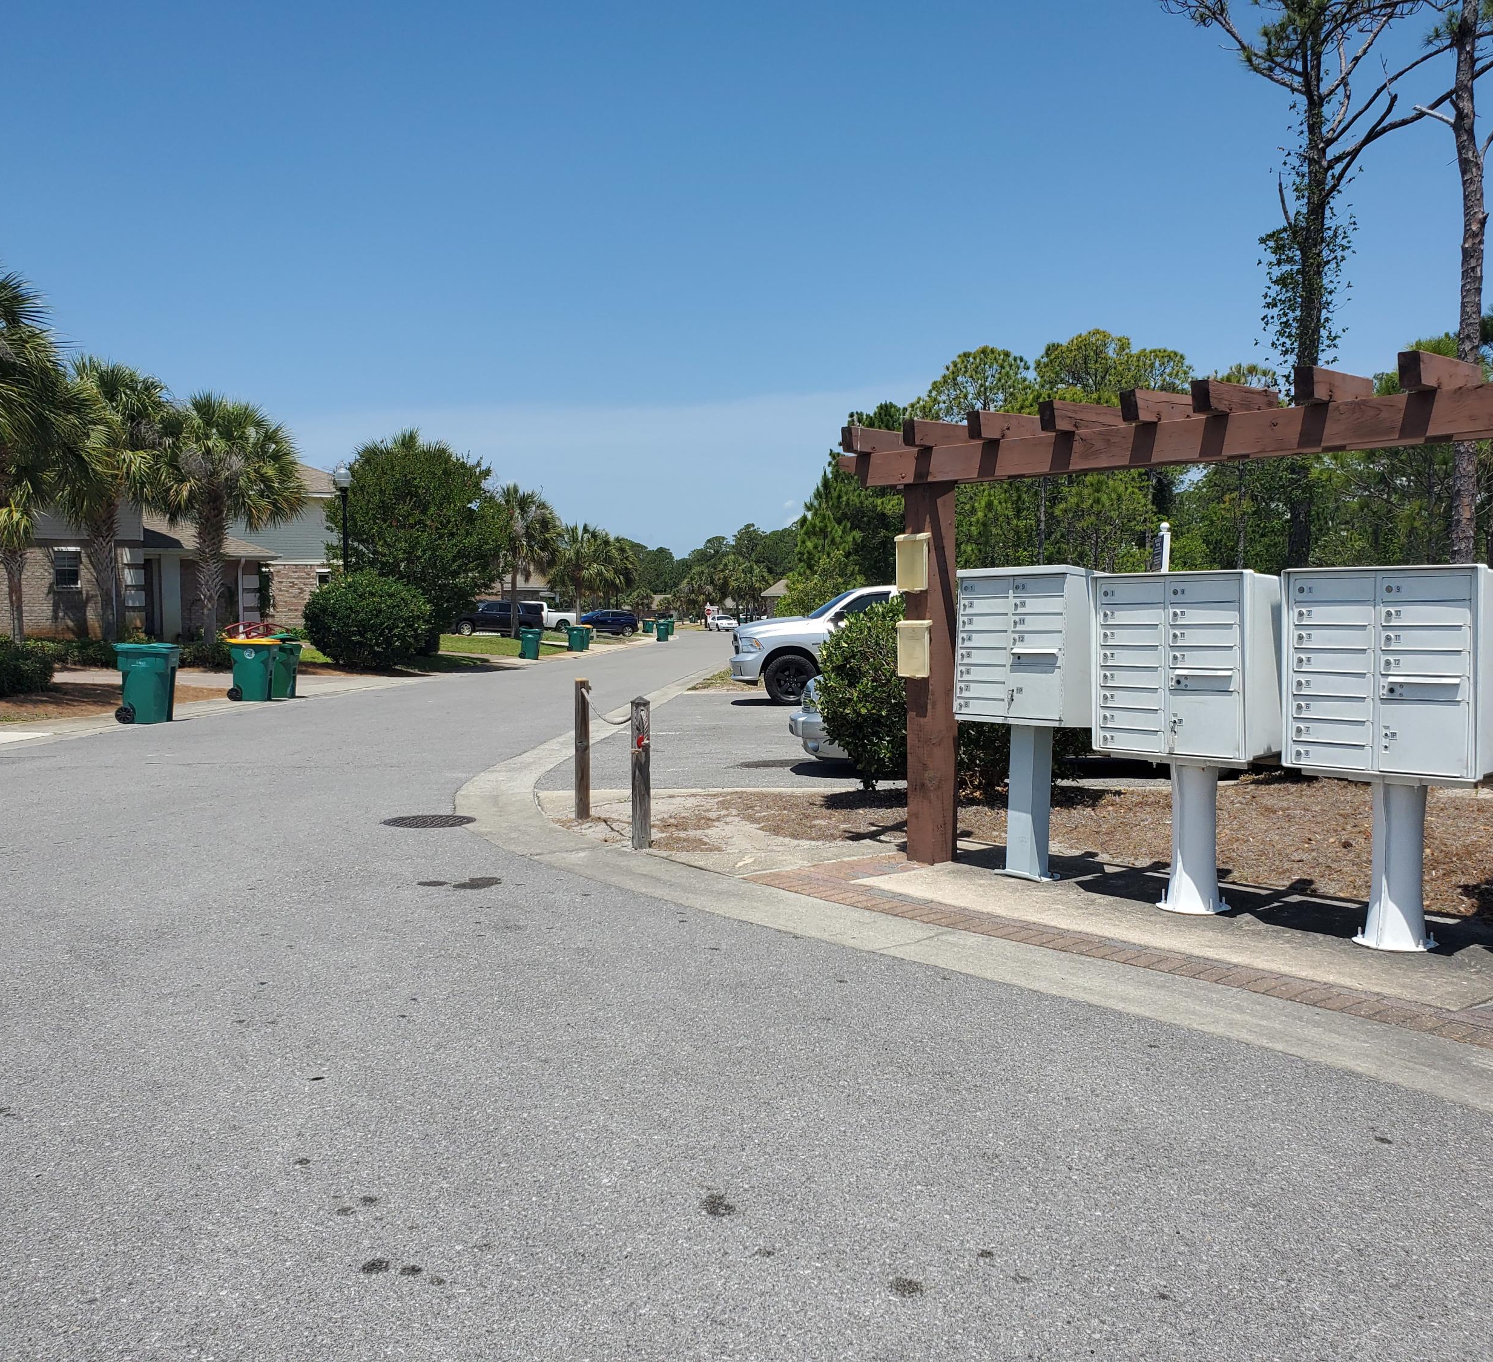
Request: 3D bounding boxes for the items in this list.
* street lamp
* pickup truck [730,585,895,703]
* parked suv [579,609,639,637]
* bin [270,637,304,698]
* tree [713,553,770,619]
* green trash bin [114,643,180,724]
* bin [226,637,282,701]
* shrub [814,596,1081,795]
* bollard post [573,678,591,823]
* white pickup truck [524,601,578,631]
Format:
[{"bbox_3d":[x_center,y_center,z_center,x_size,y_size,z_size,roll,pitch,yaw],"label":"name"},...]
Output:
[{"bbox_3d":[-10.544,-3.073,35.883,0.430,5.200,0.430,-1,3,0],"label":"street lamp"},{"bbox_3d":[2.557,-0.667,23.531,5.820,1.930,2.030,-1,3,-5],"label":"pickup truck"},{"bbox_3d":[-9.200,-3.790,90.000,4.500,1.690,1.850,0,3,2],"label":"parked suv"},{"bbox_3d":[-8.771,-0.272,25.514,0.880,1.130,0.720,-1,3,-8],"label":"bin"},{"bbox_3d":[-0.500,-7.900,120.000,4.800,6.900,4.800,0,3,0],"label":"tree"},{"bbox_3d":[-8.410,0.040,19.100,0.820,1.120,0.690,0,3,-12],"label":"green trash bin"},{"bbox_3d":[-8.951,-0.232,24.765,0.880,1.130,0.720,-1,3,-8],"label":"bin"},{"bbox_3d":[1.633,0.094,11.020,2.050,1.560,1.600,-1,3,0],"label":"shrub"},{"bbox_3d":[-1.167,0.476,9.687,0.110,1.020,0.110,-1,3,0],"label":"bollard post"},{"bbox_3d":[-13.200,-3.940,84.500,5.800,1.920,2.000,0,3,2],"label":"white pickup truck"}]

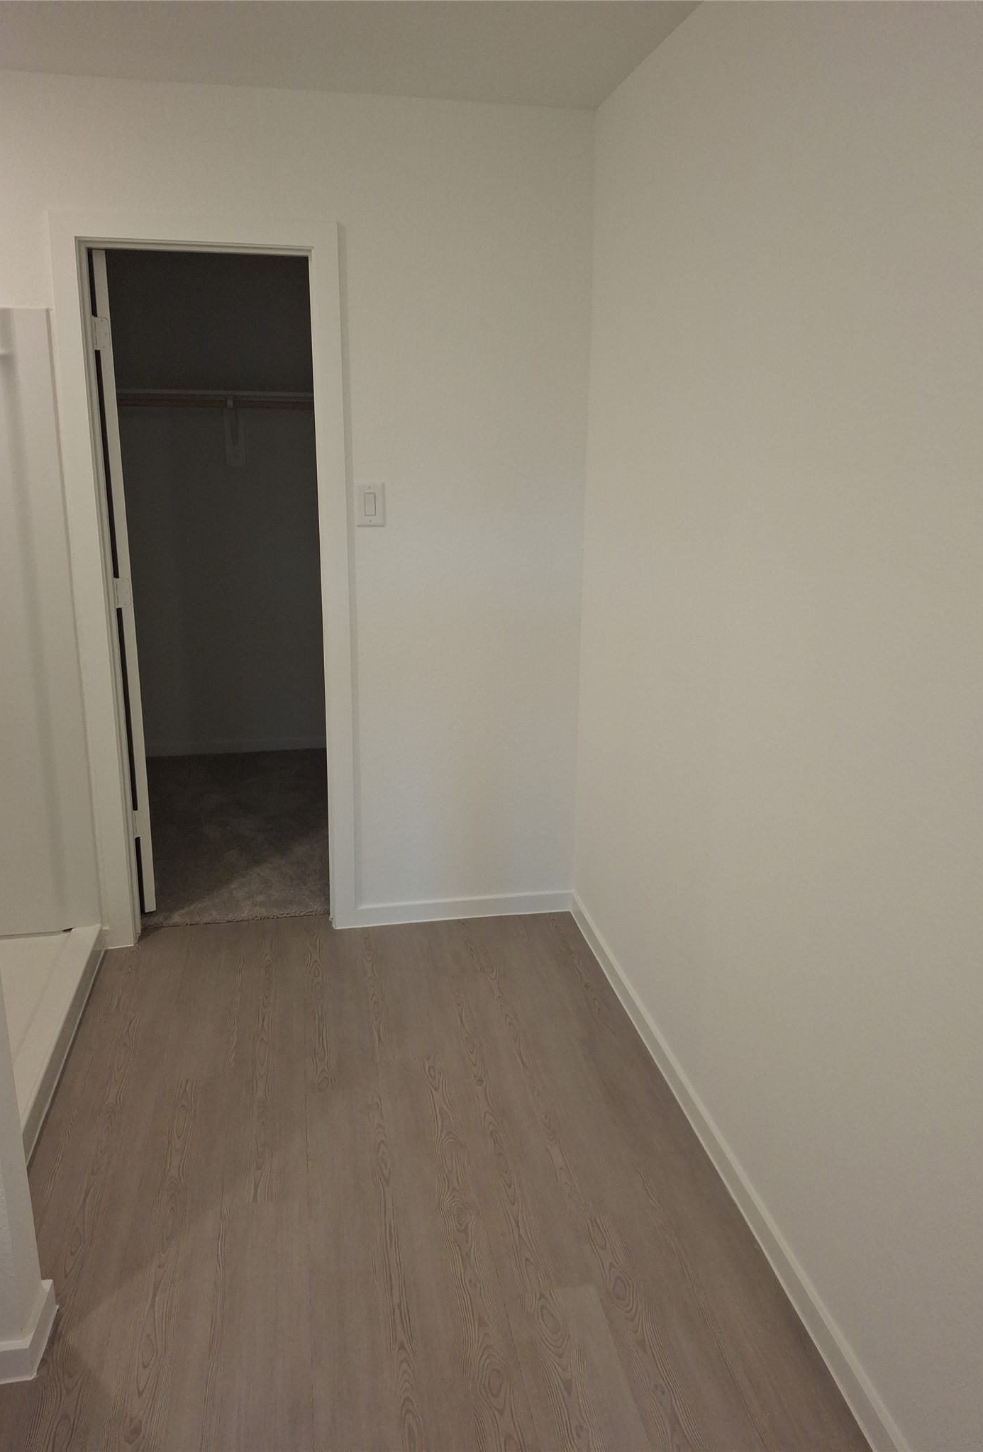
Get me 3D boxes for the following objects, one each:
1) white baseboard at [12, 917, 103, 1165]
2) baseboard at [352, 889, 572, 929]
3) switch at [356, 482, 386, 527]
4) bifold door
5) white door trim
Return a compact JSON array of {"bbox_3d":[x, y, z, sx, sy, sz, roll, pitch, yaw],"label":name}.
[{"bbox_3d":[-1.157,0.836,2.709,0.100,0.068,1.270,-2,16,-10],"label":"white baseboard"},{"bbox_3d":[-0.088,0.613,3.514,0.735,0.078,0.018,-2,16,-10],"label":"baseboard"},{"bbox_3d":[-0.356,-0.652,3.098,0.076,0.121,0.010,-2,16,-10],"label":"switch"},{"bbox_3d":[-1.262,-0.424,3.430,0.042,2.030,0.600,-8,18,-29],"label":"bifold door"},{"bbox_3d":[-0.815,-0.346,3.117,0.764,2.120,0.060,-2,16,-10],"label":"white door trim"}]

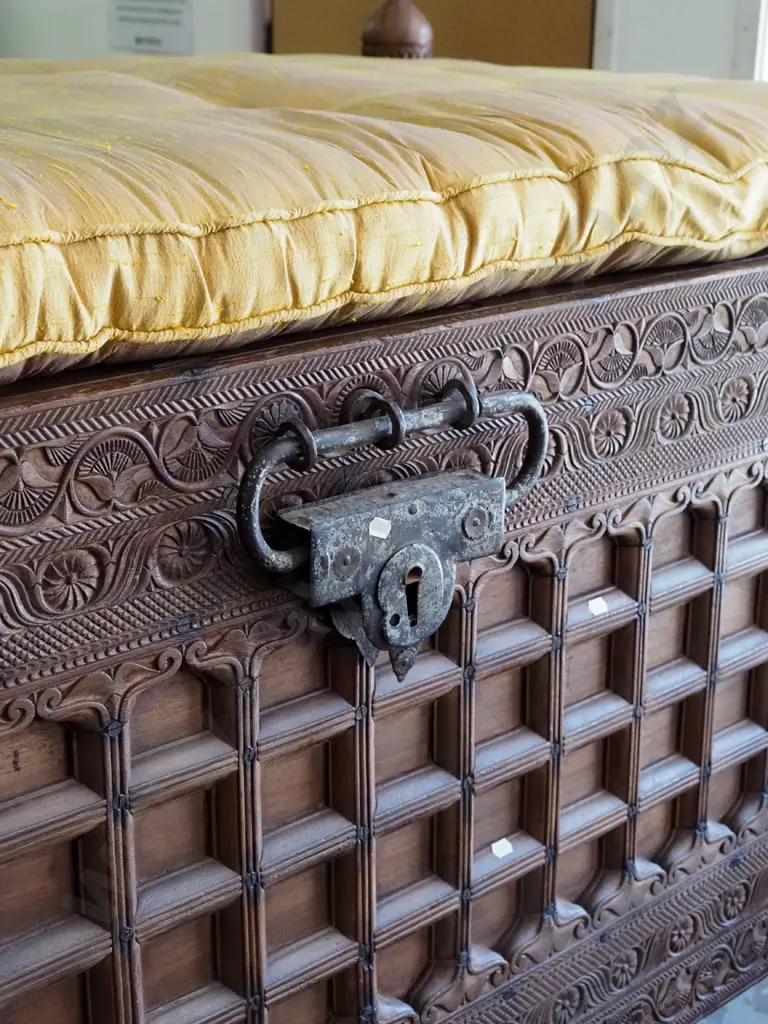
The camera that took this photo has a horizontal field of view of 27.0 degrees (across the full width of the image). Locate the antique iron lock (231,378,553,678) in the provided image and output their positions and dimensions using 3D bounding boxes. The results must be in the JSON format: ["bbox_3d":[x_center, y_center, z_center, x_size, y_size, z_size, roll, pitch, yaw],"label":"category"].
[{"bbox_3d":[0.008,0.012,0.827,0.209,0.157,0.041,-15,23,-39],"label":"antique iron lock"}]

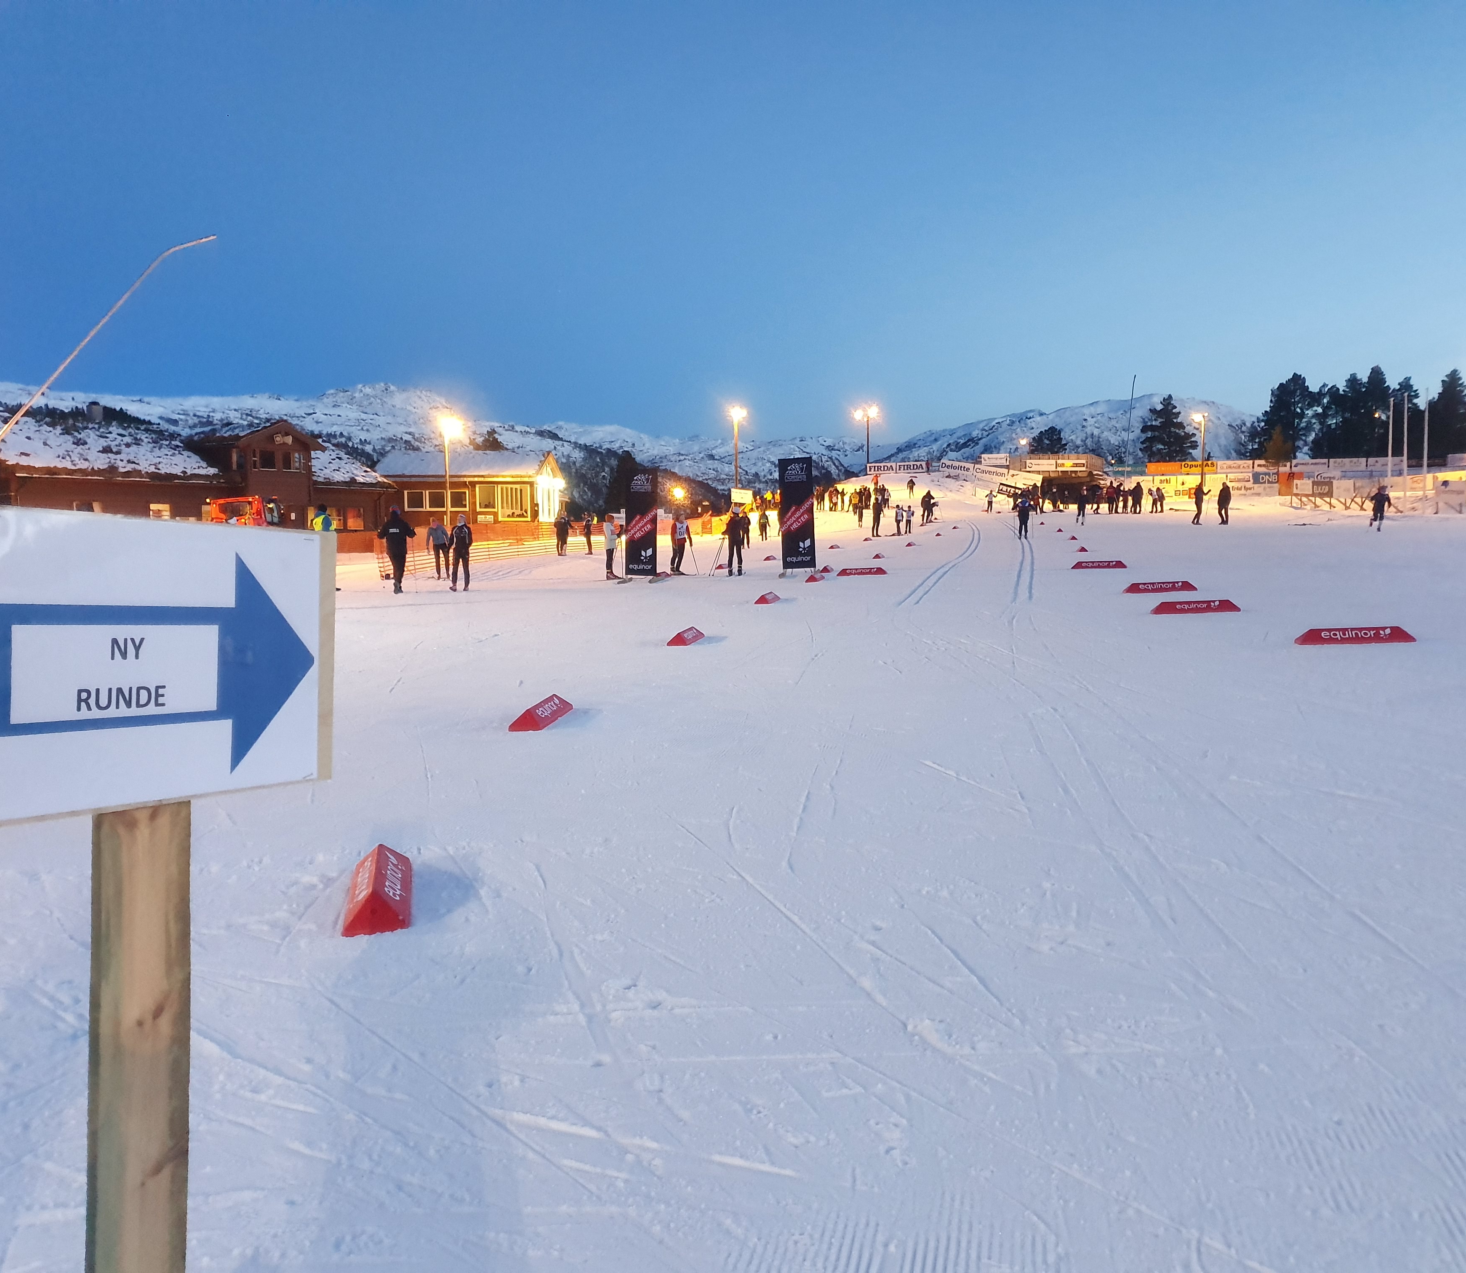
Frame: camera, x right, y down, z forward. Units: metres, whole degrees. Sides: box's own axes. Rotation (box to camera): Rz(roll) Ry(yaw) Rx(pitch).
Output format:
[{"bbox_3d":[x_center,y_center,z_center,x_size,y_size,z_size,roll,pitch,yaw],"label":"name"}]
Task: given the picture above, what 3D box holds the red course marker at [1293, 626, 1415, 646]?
[{"bbox_3d":[5.909,-0.004,12.100,1.020,0.145,0.270,-2,6,12],"label":"red course marker"}]

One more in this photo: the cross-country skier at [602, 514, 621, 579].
[{"bbox_3d":[-2.868,-2.143,30.300,0.520,1.580,0.480,0,5,6],"label":"cross-country skier"}]

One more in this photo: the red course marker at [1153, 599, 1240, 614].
[{"bbox_3d":[6.307,-0.405,17.300,1.170,0.150,0.285,-1,6,13],"label":"red course marker"}]

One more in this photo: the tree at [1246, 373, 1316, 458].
[{"bbox_3d":[51.550,-20.595,120.000,5.900,8.300,5.600,1,6,17],"label":"tree"}]

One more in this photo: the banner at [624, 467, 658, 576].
[{"bbox_3d":[-2.132,-2.657,29.700,0.760,2.570,0.250,1,5,12],"label":"banner"}]

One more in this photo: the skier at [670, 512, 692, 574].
[{"bbox_3d":[-1.274,-2.319,31.400,0.530,1.540,0.460,-3,6,-30],"label":"skier"}]

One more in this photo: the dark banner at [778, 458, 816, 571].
[{"bbox_3d":[1.614,-3.079,32.000,0.860,2.920,0.150,-1,6,9],"label":"dark banner"}]

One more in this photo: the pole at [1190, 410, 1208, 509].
[{"bbox_3d":[27.787,-10.553,76.000,0.800,5.800,0.900,3,7,37],"label":"pole"}]

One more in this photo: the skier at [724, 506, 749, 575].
[{"bbox_3d":[0.077,-2.240,29.700,0.580,1.600,0.500,1,5,18],"label":"skier"}]

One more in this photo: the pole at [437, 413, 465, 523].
[{"bbox_3d":[-15.618,-8.519,70.000,0.900,7.100,0.400,2,6,25],"label":"pole"}]

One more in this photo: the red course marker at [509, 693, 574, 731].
[{"bbox_3d":[-1.605,0.649,10.750,0.285,0.150,1.170,-2,6,6],"label":"red course marker"}]

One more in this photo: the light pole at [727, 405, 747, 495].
[{"bbox_3d":[0.221,-11.980,85.000,1.100,6.900,0.600,0,6,11],"label":"light pole"}]

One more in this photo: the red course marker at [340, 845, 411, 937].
[{"bbox_3d":[-1.614,1.131,5.800,0.285,0.150,1.170,-4,6,-13],"label":"red course marker"}]

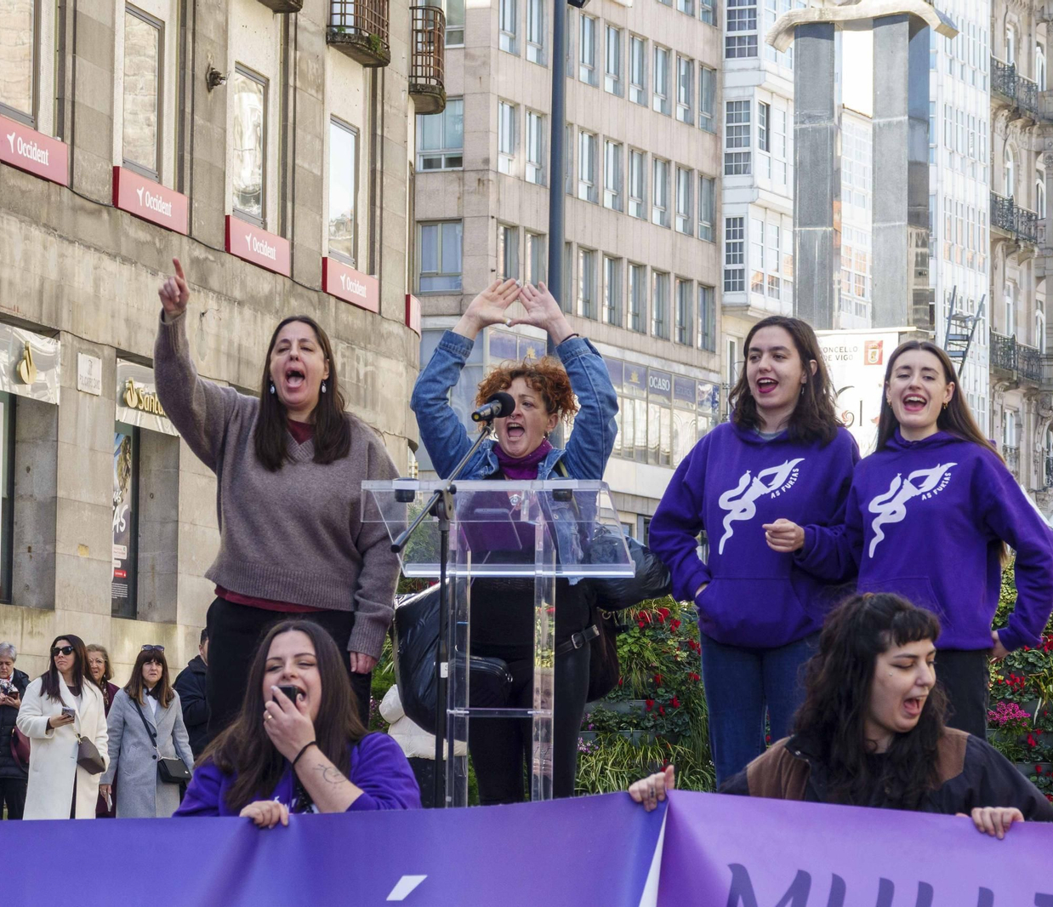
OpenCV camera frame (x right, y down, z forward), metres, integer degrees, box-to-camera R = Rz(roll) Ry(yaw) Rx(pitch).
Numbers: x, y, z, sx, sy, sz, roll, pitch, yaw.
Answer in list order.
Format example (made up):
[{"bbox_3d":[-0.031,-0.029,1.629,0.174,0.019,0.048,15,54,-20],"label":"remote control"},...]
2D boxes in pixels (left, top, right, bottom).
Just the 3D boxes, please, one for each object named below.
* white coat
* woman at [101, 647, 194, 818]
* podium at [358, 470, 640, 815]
[{"bbox_3d":[-2.760,1.864,23.959,0.520,1.120,0.340,2,-4,-14],"label":"white coat"},{"bbox_3d":[-2.299,1.985,24.441,0.530,1.630,0.360,1,-4,-8],"label":"woman"},{"bbox_3d":[-0.069,0.666,9.757,0.590,1.180,0.500,0,-4,10],"label":"podium"}]

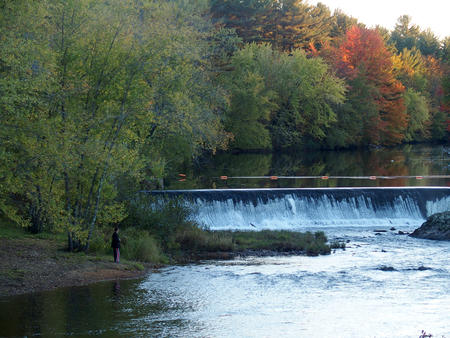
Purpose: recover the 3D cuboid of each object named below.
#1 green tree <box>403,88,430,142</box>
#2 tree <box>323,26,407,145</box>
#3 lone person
[{"bbox_3d":[32.297,-9.023,272.000,5.000,9.200,5.000,0,2,0],"label":"green tree"},{"bbox_3d":[22.056,-13.202,255.000,13.200,18.700,12.500,0,2,0],"label":"tree"},{"bbox_3d":[-5.092,3.534,75.000,0.360,1.680,0.500,-1,2,-30],"label":"lone person"}]

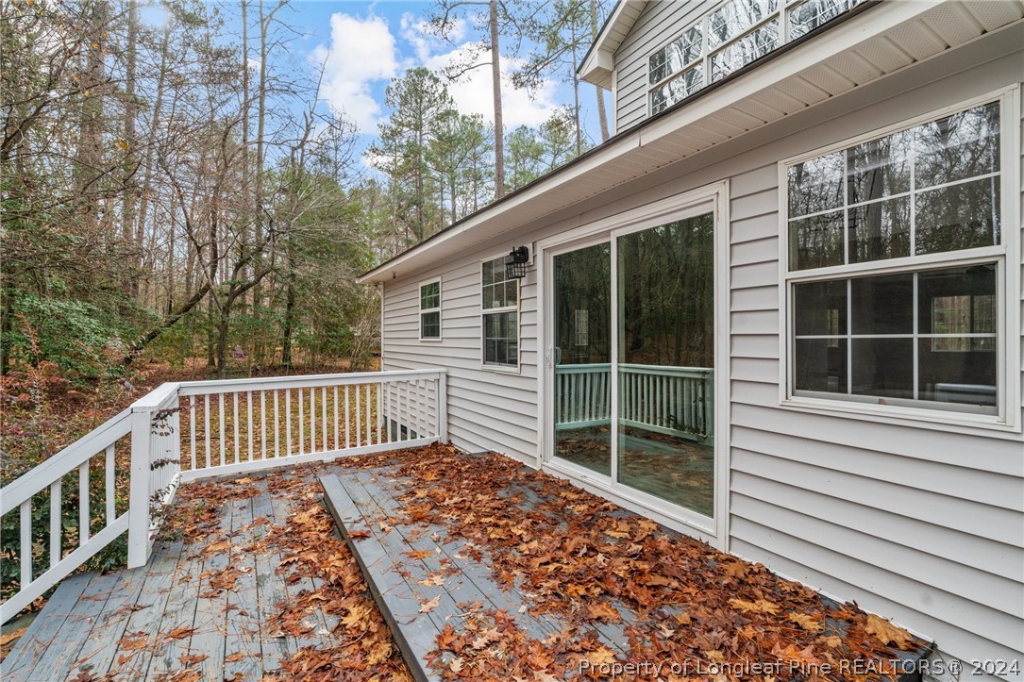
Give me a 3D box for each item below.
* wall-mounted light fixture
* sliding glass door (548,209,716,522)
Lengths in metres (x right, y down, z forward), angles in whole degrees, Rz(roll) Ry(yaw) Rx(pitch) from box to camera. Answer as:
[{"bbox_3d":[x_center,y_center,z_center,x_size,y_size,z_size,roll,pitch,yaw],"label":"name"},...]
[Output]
[{"bbox_3d":[0.046,-0.752,4.367,0.185,0.310,0.148,-1,1,-31],"label":"wall-mounted light fixture"},{"bbox_3d":[0.780,0.141,3.453,0.080,1.900,1.720,-1,1,-31],"label":"sliding glass door"}]

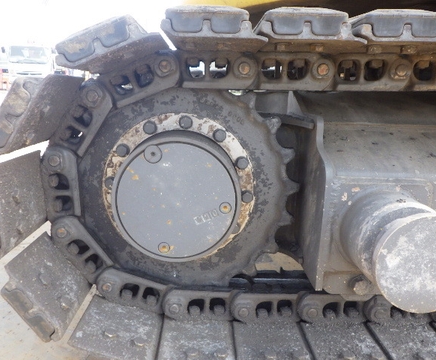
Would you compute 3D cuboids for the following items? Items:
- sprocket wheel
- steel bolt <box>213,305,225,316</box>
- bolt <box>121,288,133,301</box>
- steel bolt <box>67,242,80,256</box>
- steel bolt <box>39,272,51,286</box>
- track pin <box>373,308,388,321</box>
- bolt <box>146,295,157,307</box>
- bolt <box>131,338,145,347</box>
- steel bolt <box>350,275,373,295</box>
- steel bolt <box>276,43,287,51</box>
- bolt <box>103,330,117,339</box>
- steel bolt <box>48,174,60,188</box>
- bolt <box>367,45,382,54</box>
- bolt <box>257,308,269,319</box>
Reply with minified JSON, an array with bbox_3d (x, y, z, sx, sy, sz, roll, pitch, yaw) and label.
[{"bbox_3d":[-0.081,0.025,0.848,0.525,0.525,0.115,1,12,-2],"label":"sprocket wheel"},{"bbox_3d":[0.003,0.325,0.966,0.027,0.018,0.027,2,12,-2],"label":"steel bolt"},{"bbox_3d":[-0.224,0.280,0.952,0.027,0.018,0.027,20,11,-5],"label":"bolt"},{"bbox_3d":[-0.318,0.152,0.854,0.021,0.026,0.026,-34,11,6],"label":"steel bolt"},{"bbox_3d":[-0.325,0.186,0.727,0.014,0.021,0.021,-34,11,6],"label":"steel bolt"},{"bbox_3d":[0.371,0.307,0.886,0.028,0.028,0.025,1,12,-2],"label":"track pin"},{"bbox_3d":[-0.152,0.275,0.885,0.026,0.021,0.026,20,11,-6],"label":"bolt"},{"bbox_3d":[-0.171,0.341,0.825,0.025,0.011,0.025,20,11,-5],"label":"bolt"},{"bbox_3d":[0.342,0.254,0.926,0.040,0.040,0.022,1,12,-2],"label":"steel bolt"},{"bbox_3d":[0.106,-0.222,0.647,0.021,0.014,0.021,1,12,-2],"label":"steel bolt"},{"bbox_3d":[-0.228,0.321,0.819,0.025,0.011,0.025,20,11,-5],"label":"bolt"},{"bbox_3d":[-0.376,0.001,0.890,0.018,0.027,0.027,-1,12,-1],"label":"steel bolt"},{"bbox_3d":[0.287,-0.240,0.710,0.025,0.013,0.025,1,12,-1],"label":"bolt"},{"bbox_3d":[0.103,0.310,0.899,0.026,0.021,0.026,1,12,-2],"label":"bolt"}]

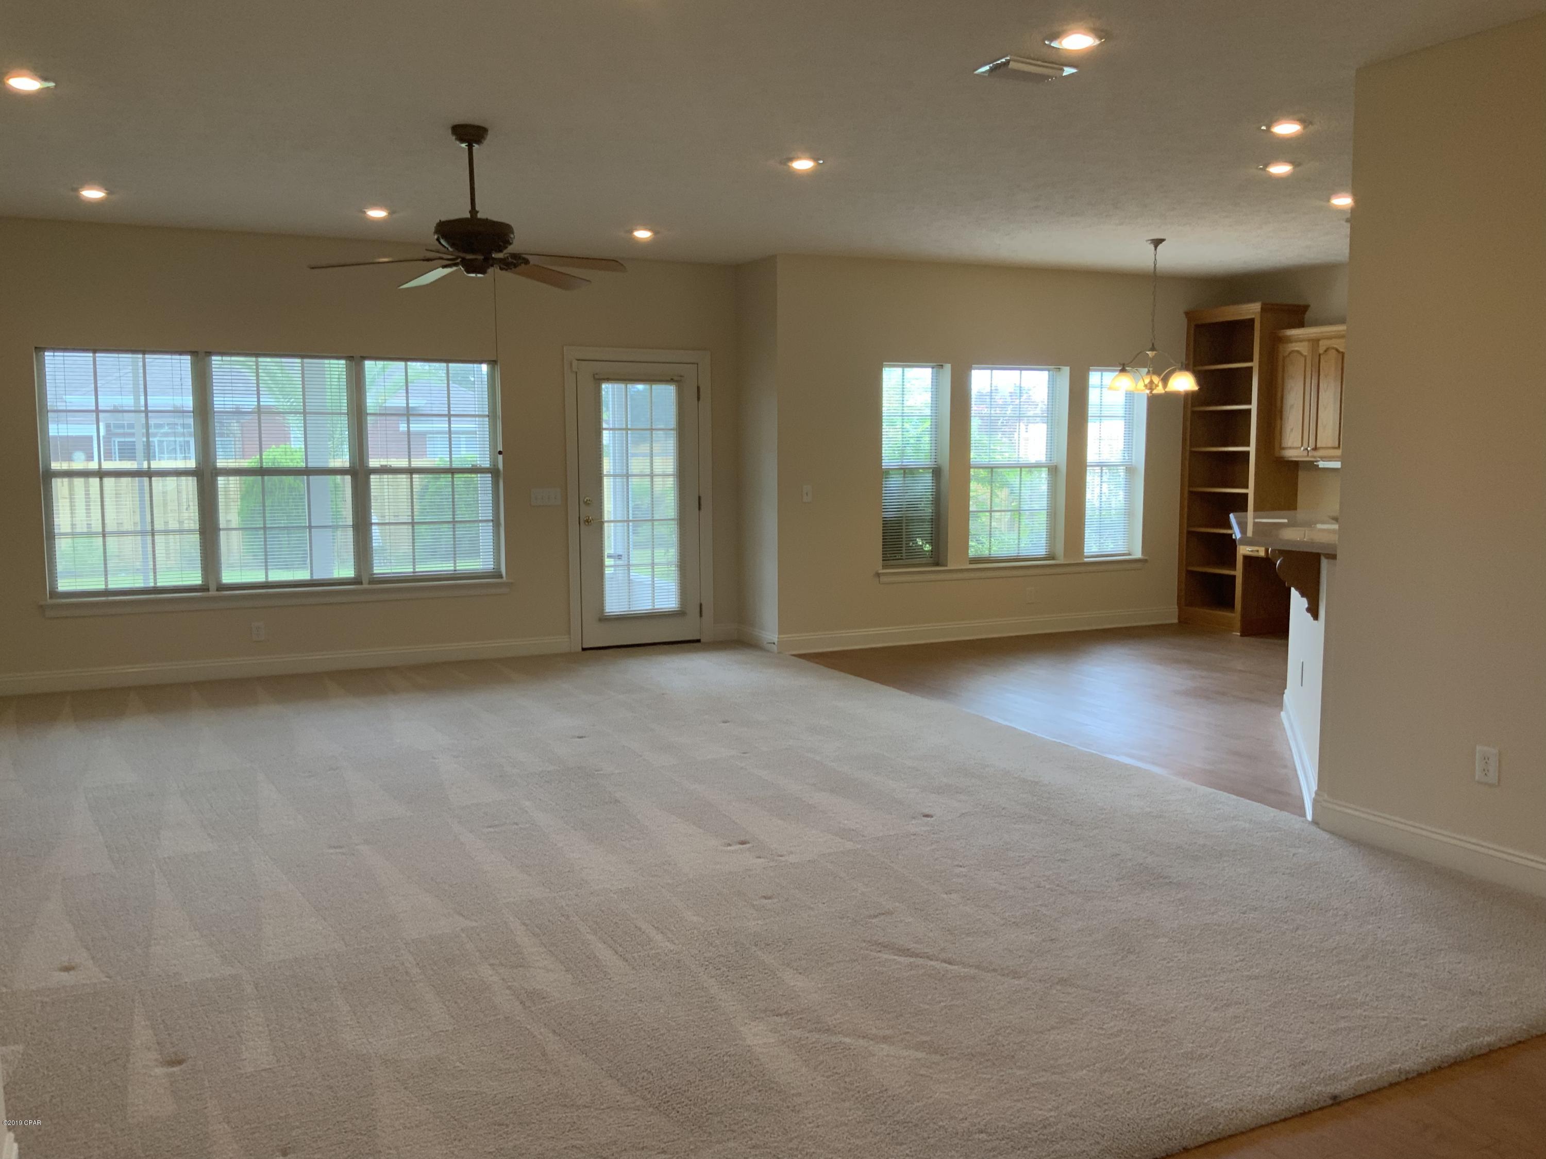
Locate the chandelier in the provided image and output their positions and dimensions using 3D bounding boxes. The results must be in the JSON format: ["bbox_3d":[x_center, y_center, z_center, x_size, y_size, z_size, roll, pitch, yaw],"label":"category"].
[{"bbox_3d":[2.444,-1.683,8.339,0.600,0.970,0.600,-3,7,-26],"label":"chandelier"}]

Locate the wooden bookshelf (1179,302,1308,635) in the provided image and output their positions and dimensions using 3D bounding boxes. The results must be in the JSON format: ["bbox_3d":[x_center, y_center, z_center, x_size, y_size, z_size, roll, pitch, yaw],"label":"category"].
[{"bbox_3d":[3.637,-0.847,10.135,0.500,2.470,0.750,-3,7,-26],"label":"wooden bookshelf"}]

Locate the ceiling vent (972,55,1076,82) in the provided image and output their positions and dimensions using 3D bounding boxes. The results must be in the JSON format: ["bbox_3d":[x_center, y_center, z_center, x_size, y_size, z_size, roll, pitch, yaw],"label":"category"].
[{"bbox_3d":[0.875,-1.738,4.447,0.310,0.025,0.205,-3,7,-26],"label":"ceiling vent"}]

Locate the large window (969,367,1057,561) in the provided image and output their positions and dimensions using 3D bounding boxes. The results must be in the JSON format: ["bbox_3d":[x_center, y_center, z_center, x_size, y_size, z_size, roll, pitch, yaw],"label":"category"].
[{"bbox_3d":[1.826,-0.866,9.858,0.860,1.480,0.100,-3,7,-26],"label":"large window"}]

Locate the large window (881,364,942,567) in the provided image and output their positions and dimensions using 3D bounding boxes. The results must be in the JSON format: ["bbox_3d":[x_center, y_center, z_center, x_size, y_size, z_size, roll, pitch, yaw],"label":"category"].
[{"bbox_3d":[1.006,-0.822,9.465,0.550,1.480,0.100,-3,7,-26],"label":"large window"}]

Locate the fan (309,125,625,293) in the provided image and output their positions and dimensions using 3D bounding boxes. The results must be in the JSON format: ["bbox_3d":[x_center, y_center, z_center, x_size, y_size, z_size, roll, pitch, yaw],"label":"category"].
[{"bbox_3d":[-1.215,-1.537,5.264,1.310,0.600,1.310,-3,7,-26],"label":"fan"}]

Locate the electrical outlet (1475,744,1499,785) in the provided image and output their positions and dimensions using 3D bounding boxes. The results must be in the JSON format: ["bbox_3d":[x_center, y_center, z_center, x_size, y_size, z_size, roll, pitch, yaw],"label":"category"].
[{"bbox_3d":[2.386,0.623,4.326,0.009,0.121,0.077,-3,7,-26],"label":"electrical outlet"}]

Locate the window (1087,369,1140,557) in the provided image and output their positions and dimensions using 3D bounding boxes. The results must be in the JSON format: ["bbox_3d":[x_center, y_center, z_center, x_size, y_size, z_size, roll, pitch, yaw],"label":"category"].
[{"bbox_3d":[2.659,-0.910,10.257,0.560,1.480,0.100,-3,7,-26],"label":"window"}]

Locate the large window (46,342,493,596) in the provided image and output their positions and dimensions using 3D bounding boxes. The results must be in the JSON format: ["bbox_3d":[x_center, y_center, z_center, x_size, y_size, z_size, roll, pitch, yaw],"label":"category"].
[{"bbox_3d":[-3.095,-0.670,8.264,2.720,1.480,0.100,-3,7,-26],"label":"large window"}]

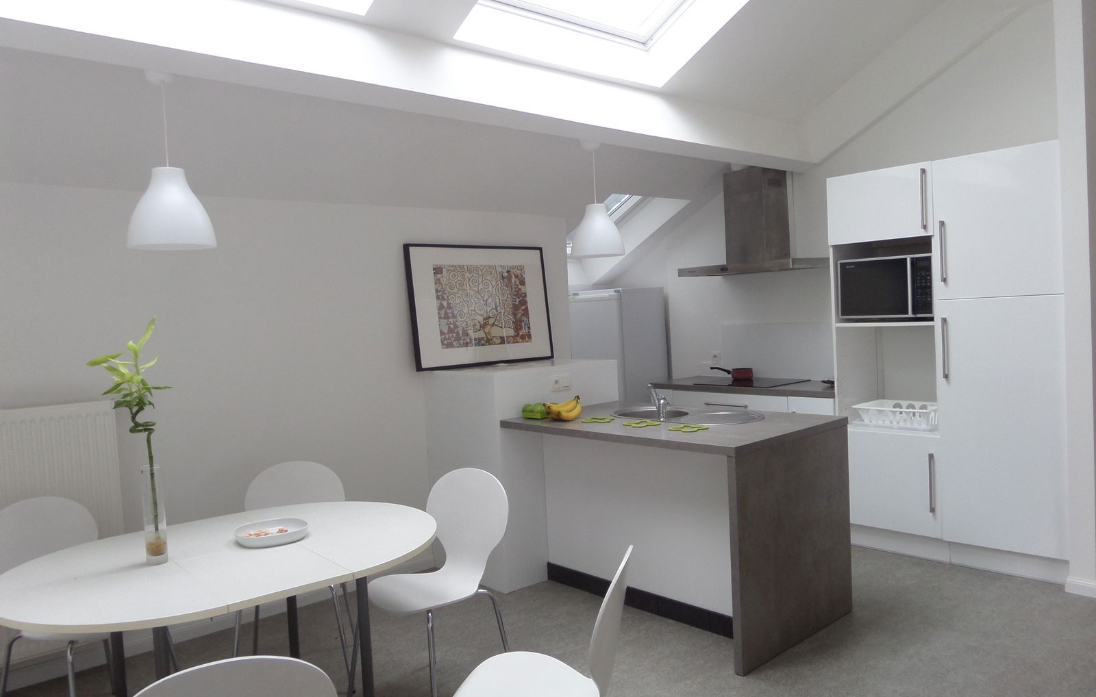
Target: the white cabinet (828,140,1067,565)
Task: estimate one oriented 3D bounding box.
[{"bbox_3d":[2.344,0.074,4.334,0.610,2.195,1.190,-5,3,-41],"label":"white cabinet"}]

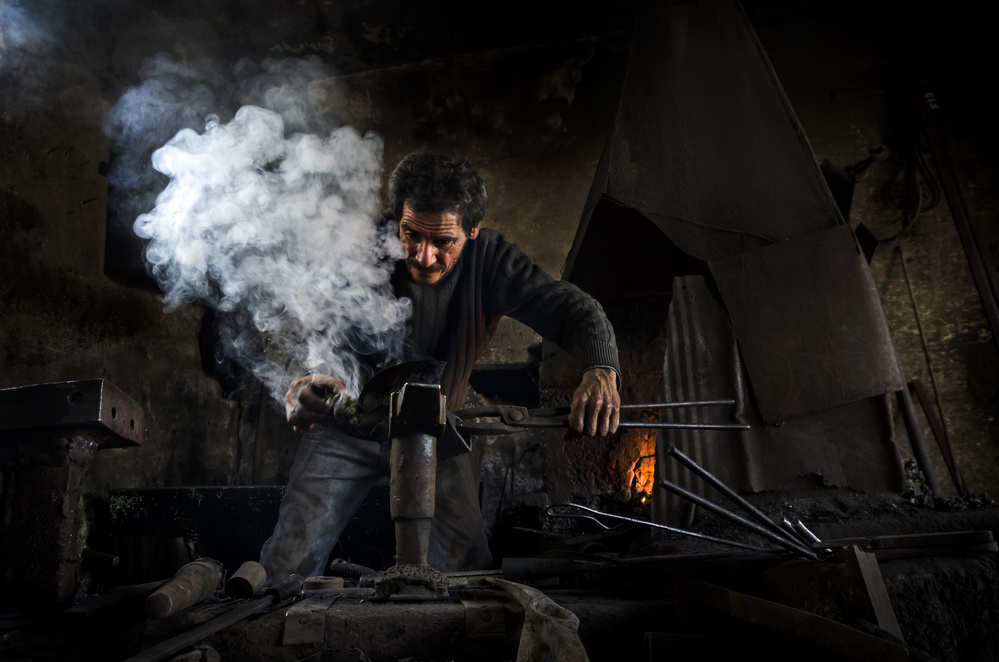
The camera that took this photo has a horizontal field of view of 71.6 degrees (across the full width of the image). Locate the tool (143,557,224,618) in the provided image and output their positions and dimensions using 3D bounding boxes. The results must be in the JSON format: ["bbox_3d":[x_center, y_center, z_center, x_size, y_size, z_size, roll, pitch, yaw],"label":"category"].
[{"bbox_3d":[-0.470,0.387,1.043,0.060,0.060,0.235,1,-14,-5],"label":"tool"}]

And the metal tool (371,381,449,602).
[{"bbox_3d":[-0.144,0.269,1.175,0.120,0.340,0.160,0,-13,0],"label":"metal tool"}]

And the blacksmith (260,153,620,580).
[{"bbox_3d":[-0.160,0.377,1.401,0.760,1.360,0.660,-2,-14,7],"label":"blacksmith"}]

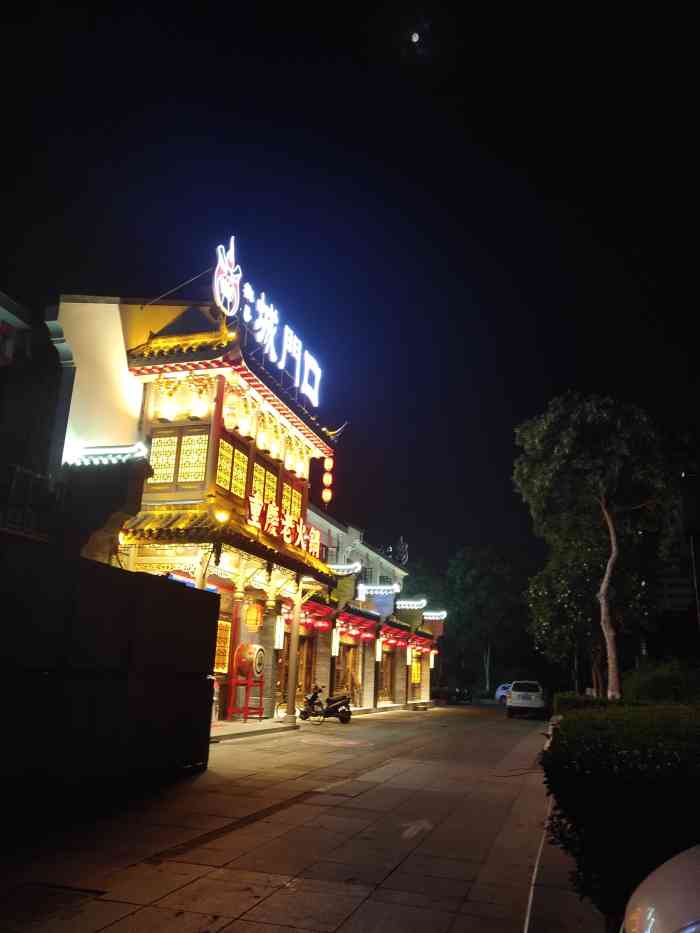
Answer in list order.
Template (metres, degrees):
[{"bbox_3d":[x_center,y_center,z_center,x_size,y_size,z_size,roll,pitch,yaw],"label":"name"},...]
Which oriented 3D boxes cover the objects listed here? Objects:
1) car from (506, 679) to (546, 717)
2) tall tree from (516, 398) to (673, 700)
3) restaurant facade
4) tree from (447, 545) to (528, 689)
[{"bbox_3d":[9.366,12.059,42.144,1.840,1.740,4.600,-1,-15,15],"label":"car"},{"bbox_3d":[7.750,2.980,26.433,4.820,11.250,4.820,3,-15,0],"label":"tall tree"},{"bbox_3d":[-0.311,4.902,35.639,6.000,11.500,38.500,-1,-15,15],"label":"restaurant facade"},{"bbox_3d":[12.118,13.987,71.713,6.920,13.450,6.920,3,-15,0],"label":"tree"}]

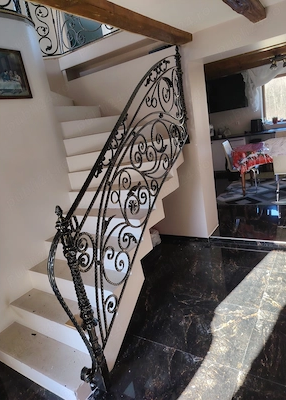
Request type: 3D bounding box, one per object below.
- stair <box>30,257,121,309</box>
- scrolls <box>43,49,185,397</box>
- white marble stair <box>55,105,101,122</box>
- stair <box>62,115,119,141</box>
[{"bbox_3d":[-0.523,0.656,2.233,0.950,0.170,0.250,1,18,34],"label":"stair"},{"bbox_3d":[0.015,-0.170,2.156,0.150,2.210,2.070,0,17,31],"label":"scrolls"},{"bbox_3d":[-0.868,-1.024,3.379,0.300,0.170,1.000,-4,16,19],"label":"white marble stair"},{"bbox_3d":[-0.649,-0.857,3.290,0.290,0.170,1.050,0,18,32],"label":"stair"}]

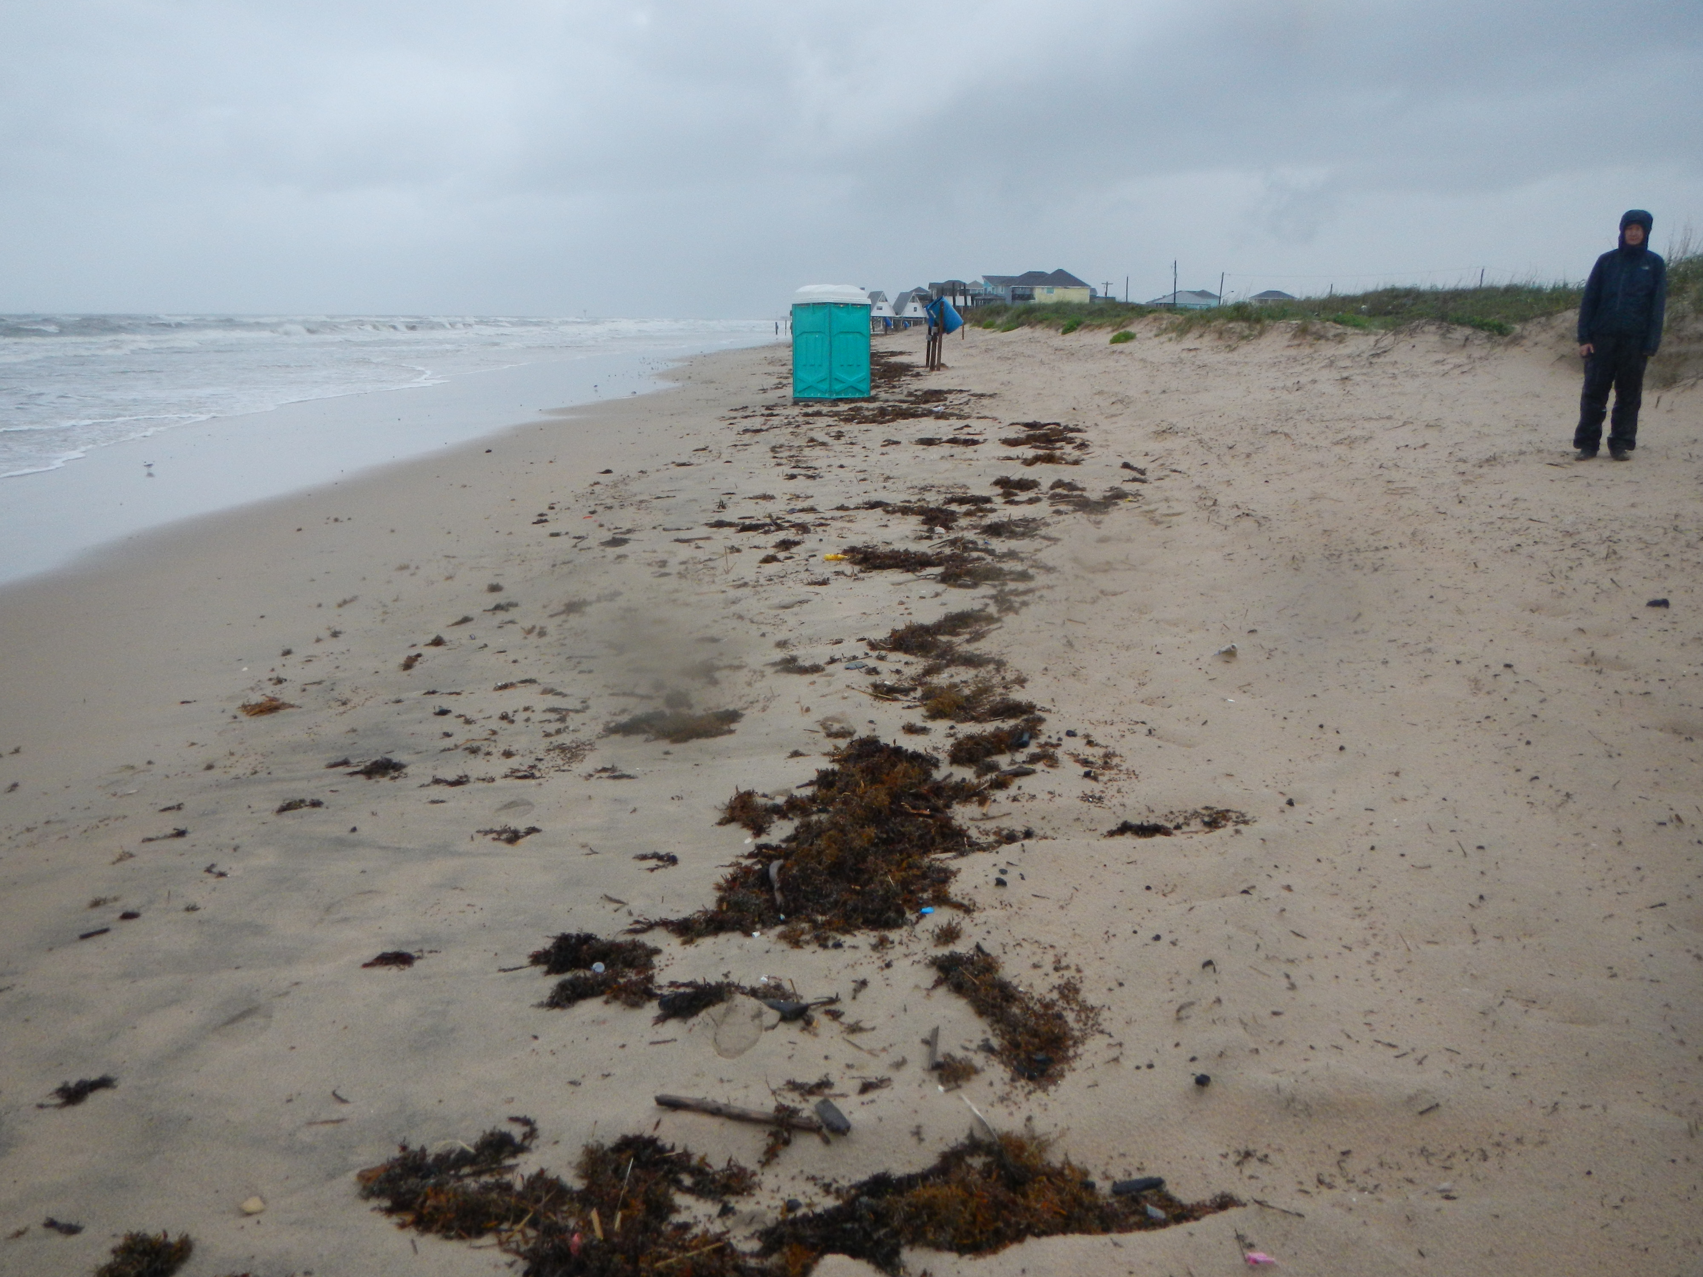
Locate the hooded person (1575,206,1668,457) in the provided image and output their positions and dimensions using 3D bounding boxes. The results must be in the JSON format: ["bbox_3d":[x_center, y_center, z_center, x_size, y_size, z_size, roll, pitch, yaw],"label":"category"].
[{"bbox_3d":[5.641,-2.213,10.121,0.540,1.790,0.340,9,16,34],"label":"hooded person"}]

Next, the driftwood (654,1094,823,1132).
[{"bbox_3d":[-0.231,0.971,2.818,0.355,0.031,0.032,3,13,13],"label":"driftwood"}]

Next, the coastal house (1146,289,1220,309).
[{"bbox_3d":[58.405,-57.932,243.132,12.500,7.000,11.000,4,13,14],"label":"coastal house"}]

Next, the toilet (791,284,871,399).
[{"bbox_3d":[-0.389,-6.093,28.357,1.100,2.310,1.200,-11,17,-40],"label":"toilet"}]

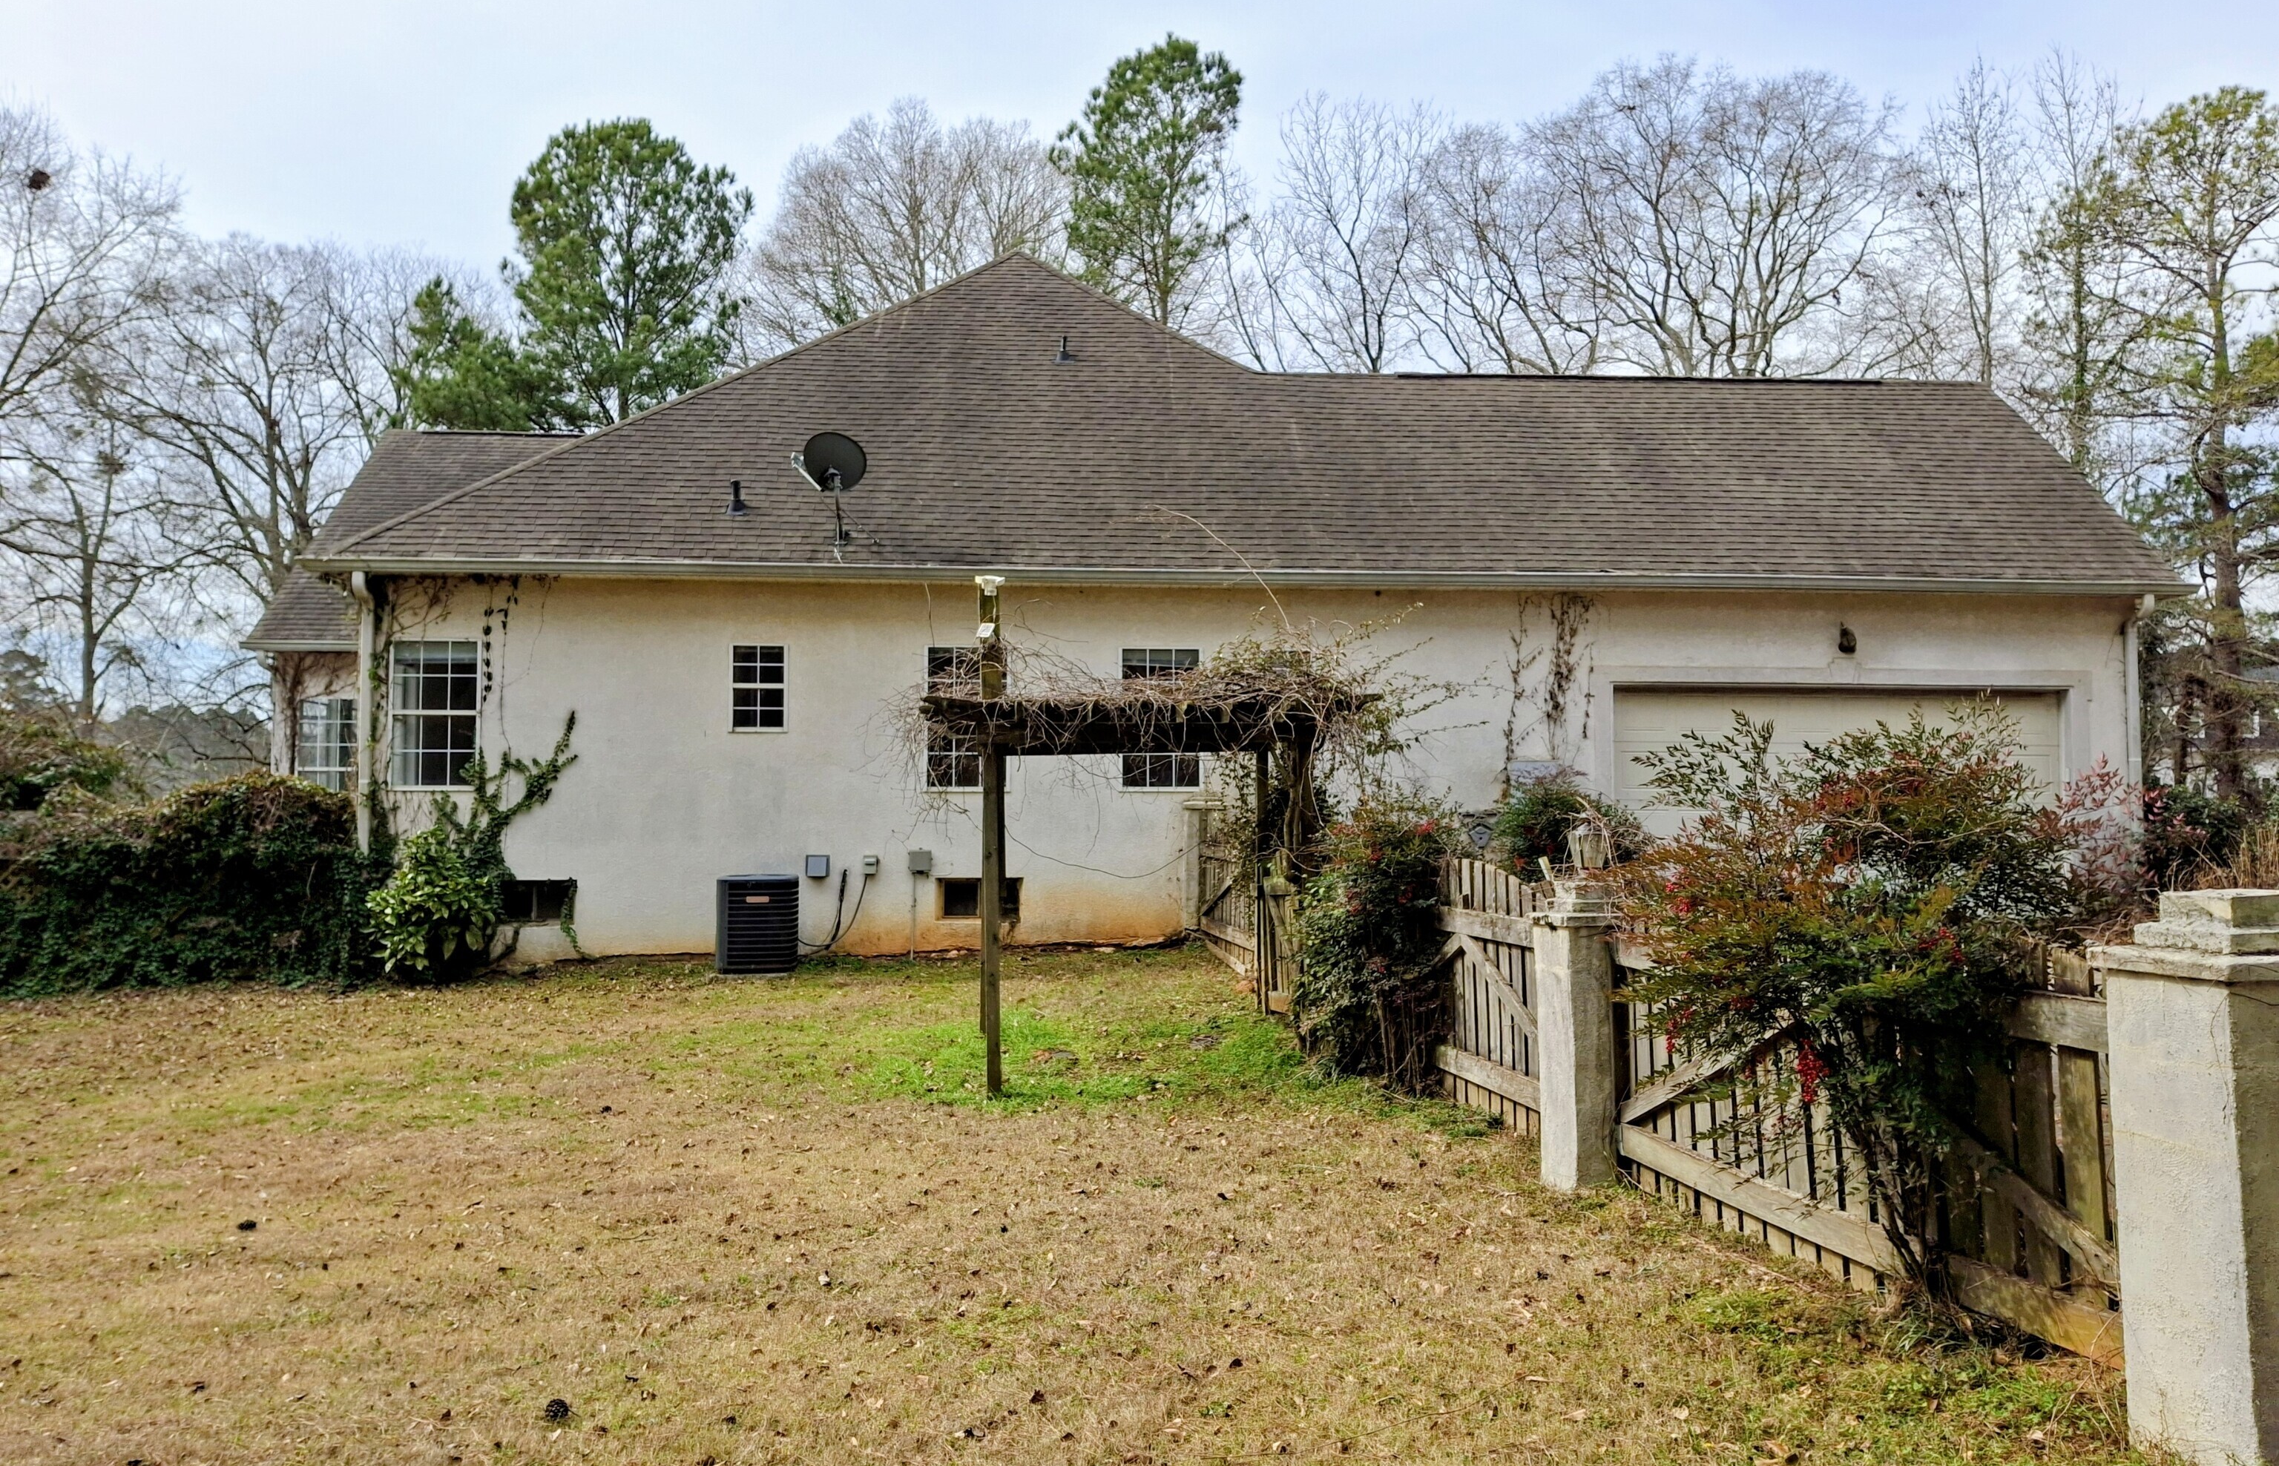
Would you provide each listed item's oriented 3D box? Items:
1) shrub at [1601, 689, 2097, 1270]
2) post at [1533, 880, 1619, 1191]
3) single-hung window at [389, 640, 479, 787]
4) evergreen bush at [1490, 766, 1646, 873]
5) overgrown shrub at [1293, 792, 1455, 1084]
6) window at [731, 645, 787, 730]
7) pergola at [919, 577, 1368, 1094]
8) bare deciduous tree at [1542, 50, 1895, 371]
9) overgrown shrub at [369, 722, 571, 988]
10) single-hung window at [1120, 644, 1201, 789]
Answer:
[{"bbox_3d":[2.252,0.845,5.159,1.450,1.850,1.350,-2,-4,30],"label":"shrub"},{"bbox_3d":[1.901,1.287,7.186,0.290,1.370,0.290,2,-4,-25],"label":"post"},{"bbox_3d":[-6.970,-0.185,16.270,0.880,1.490,0.100,0,-3,-4],"label":"single-hung window"},{"bbox_3d":[3.110,1.125,11.954,1.150,1.700,1.150,-1,-4,15],"label":"evergreen bush"},{"bbox_3d":[1.376,1.139,9.749,0.980,1.750,1.050,0,-3,8],"label":"overgrown shrub"},{"bbox_3d":[-3.821,-0.447,16.530,0.570,0.880,0.100,0,-3,-4],"label":"window"},{"bbox_3d":[-0.039,0.612,10.182,2.500,2.860,2.500,0,-3,-6],"label":"pergola"},{"bbox_3d":[14.153,-6.159,40.444,9.500,20.500,9.500,-1,-4,19],"label":"bare deciduous tree"},{"bbox_3d":[-6.415,1.105,15.834,2.050,2.600,0.800,0,-3,-4],"label":"overgrown shrub"},{"bbox_3d":[0.228,-0.137,16.826,0.840,1.490,0.100,0,-3,-4],"label":"single-hung window"}]

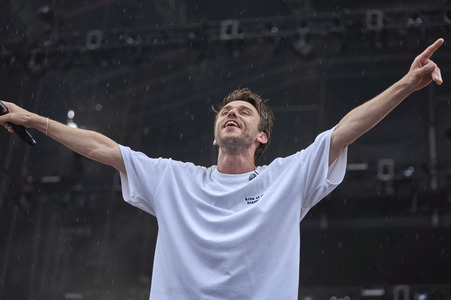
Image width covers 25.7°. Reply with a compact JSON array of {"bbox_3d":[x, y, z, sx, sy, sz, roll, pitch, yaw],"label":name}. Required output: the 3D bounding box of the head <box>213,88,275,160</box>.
[{"bbox_3d":[0.062,-0.084,3.250,0.185,0.250,0.220,-4,-46,11],"label":"head"}]

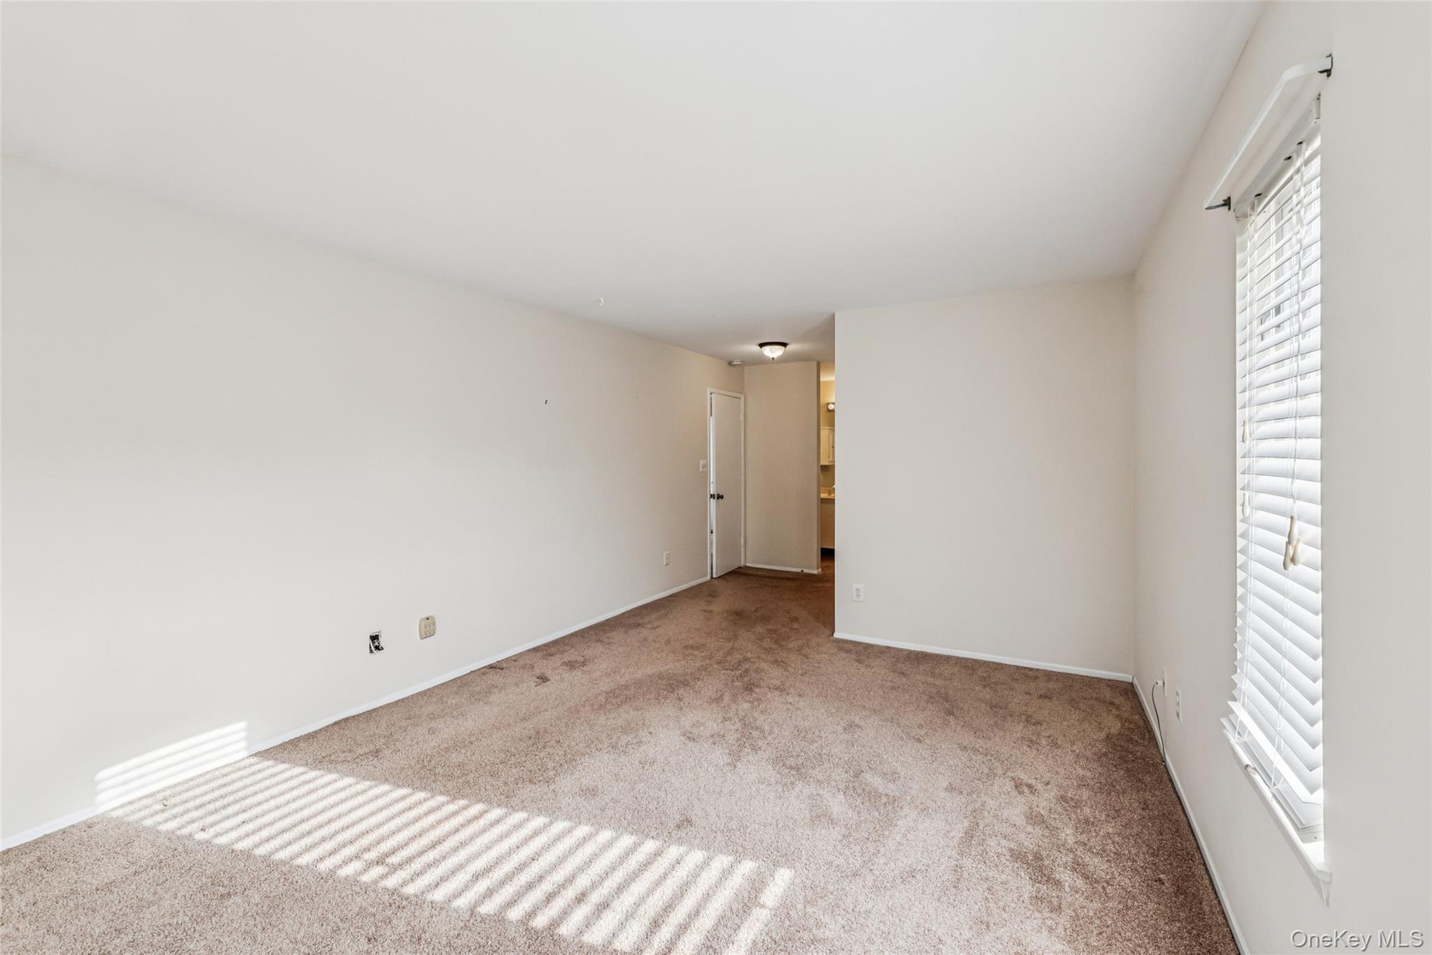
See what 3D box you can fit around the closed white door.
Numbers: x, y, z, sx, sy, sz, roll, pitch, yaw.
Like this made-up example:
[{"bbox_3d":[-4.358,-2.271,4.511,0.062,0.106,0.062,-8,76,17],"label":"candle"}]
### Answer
[{"bbox_3d":[0.153,0.056,6.470,0.060,2.060,0.800,1,2,28],"label":"closed white door"}]

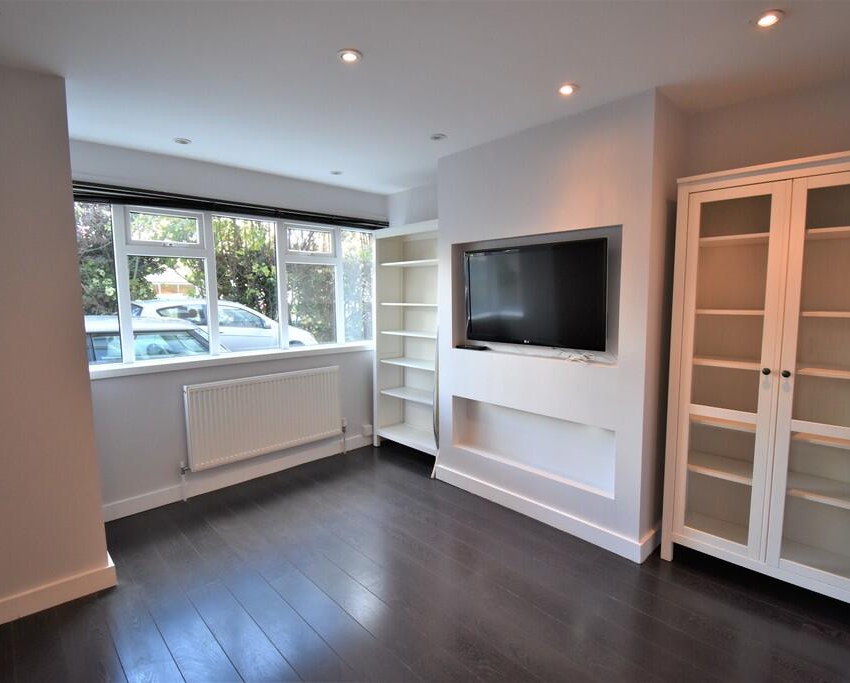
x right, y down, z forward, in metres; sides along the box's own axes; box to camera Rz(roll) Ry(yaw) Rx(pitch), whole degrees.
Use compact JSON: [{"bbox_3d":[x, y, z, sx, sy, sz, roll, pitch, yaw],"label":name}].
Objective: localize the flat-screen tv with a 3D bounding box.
[{"bbox_3d":[0.678,-0.291,2.732,0.076,0.628,1.020,-10,11,-42],"label":"flat-screen tv"}]

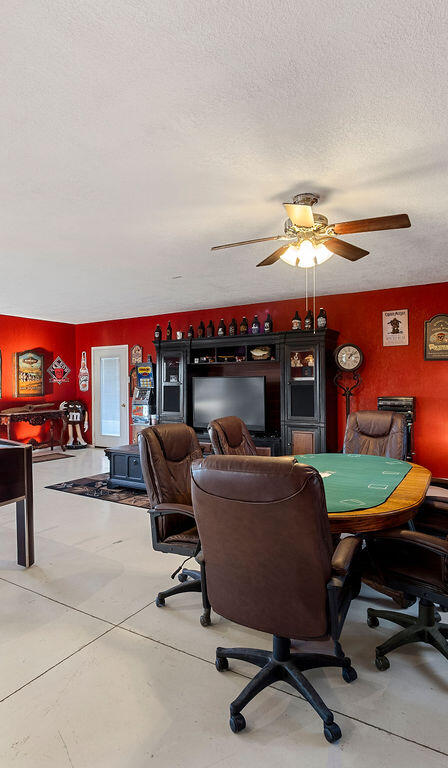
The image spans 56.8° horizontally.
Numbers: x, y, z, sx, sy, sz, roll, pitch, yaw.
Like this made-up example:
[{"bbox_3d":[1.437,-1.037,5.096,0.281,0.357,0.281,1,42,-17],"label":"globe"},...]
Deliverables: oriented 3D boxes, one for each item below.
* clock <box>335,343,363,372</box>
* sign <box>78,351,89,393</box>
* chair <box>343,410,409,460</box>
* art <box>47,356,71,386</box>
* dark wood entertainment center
[{"bbox_3d":[1.770,-0.374,5.842,0.399,0.399,0.100,-1,0,31],"label":"clock"},{"bbox_3d":[-3.024,-0.260,8.934,0.319,0.857,0.030,-1,0,31],"label":"sign"},{"bbox_3d":[1.242,0.778,3.575,0.658,1.076,0.737,-1,0,29],"label":"chair"},{"bbox_3d":[-3.445,-0.281,8.677,0.025,0.591,0.589,0,1,32],"label":"art"},{"bbox_3d":[0.271,0.293,6.554,2.930,2.070,0.660,0,0,30],"label":"dark wood entertainment center"}]

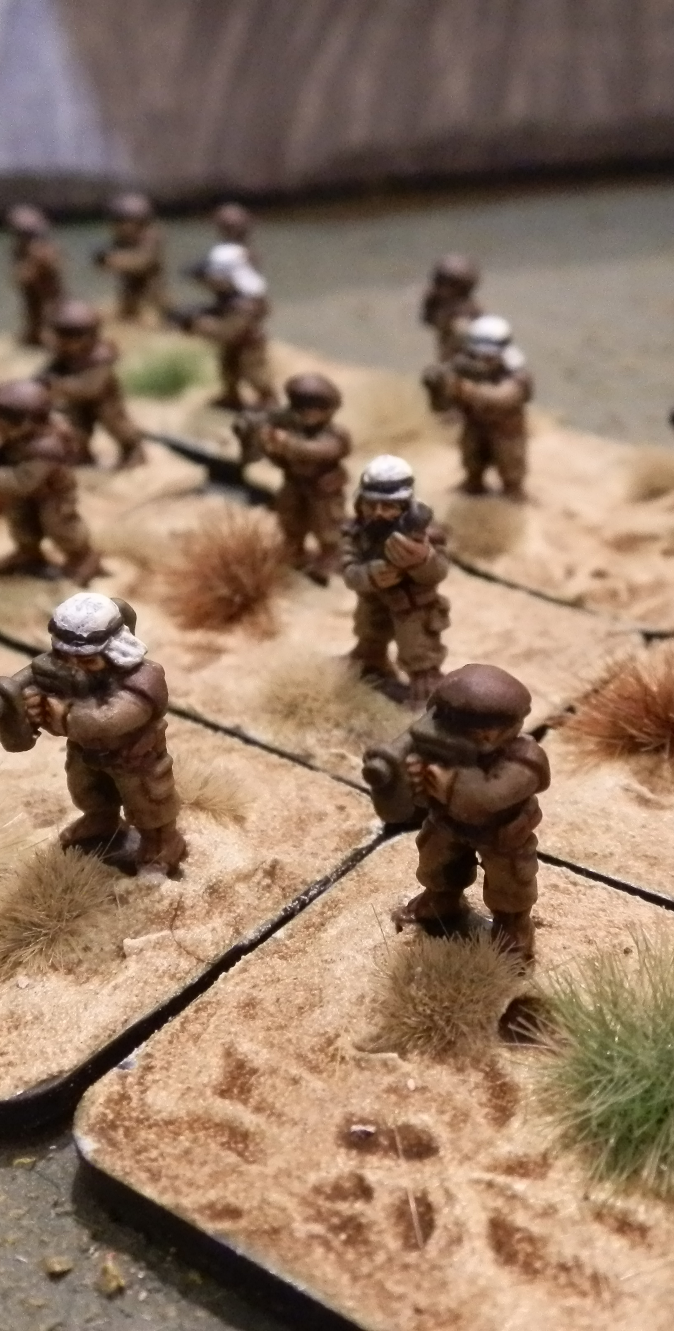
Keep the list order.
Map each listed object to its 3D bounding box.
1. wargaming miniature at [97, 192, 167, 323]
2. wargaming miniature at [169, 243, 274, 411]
[{"bbox_3d":[-0.028,-0.055,0.196,0.009,0.016,0.011,19,34,33],"label":"wargaming miniature"},{"bbox_3d":[-0.012,-0.035,0.150,0.011,0.017,0.007,-23,36,-36],"label":"wargaming miniature"}]

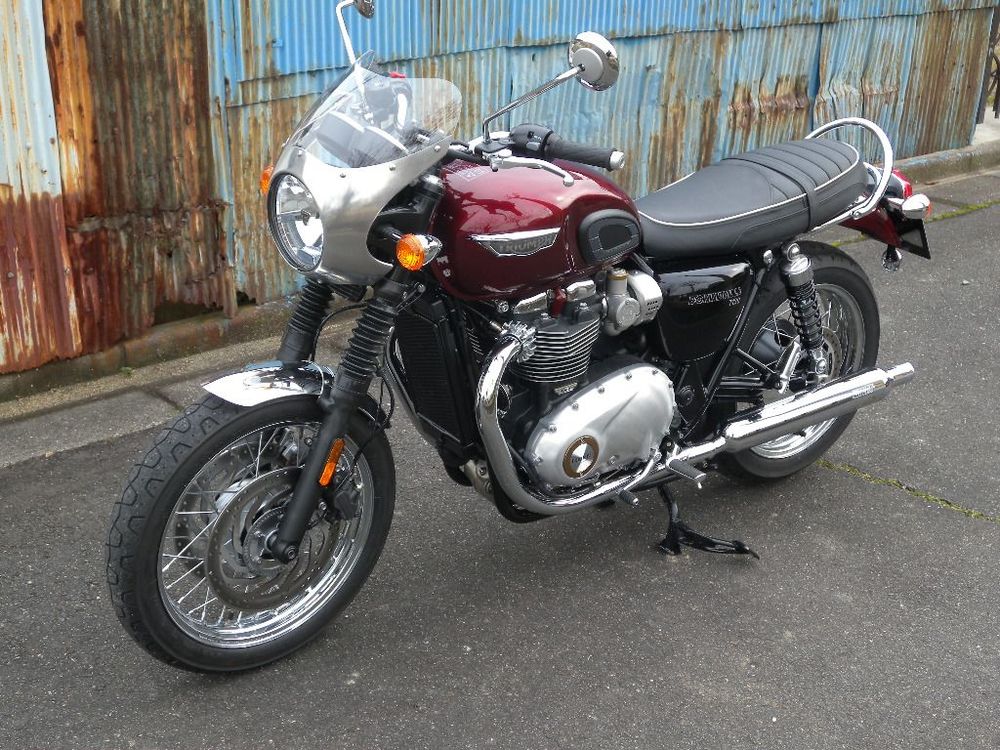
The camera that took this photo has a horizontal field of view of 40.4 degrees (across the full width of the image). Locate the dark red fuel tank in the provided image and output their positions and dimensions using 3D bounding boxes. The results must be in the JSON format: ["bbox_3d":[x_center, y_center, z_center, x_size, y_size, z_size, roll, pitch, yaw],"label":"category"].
[{"bbox_3d":[0.040,-0.332,2.791,0.560,0.247,0.290,-15,28,-32],"label":"dark red fuel tank"}]

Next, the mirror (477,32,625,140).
[{"bbox_3d":[0.097,-0.507,2.410,0.250,0.230,0.150,22,32,38],"label":"mirror"}]

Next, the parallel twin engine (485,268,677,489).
[{"bbox_3d":[0.098,-0.014,2.975,0.440,0.475,0.425,-15,28,-32],"label":"parallel twin engine"}]

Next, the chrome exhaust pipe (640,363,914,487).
[{"bbox_3d":[0.680,0.103,3.227,0.882,0.120,0.095,-15,29,-31],"label":"chrome exhaust pipe"}]

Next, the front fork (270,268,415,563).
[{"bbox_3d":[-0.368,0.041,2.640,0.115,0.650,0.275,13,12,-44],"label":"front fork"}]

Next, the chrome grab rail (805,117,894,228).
[{"bbox_3d":[0.778,-0.507,3.290,0.245,0.215,0.296,-15,29,-31],"label":"chrome grab rail"}]

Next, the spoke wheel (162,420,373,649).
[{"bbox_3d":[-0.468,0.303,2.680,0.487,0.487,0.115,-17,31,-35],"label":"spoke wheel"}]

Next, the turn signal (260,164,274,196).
[{"bbox_3d":[-0.442,-0.392,2.732,0.080,0.067,0.066,-18,31,-36],"label":"turn signal"}]

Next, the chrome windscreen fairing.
[{"bbox_3d":[-0.265,-0.380,2.555,0.295,0.403,0.294,-18,31,-36],"label":"chrome windscreen fairing"}]

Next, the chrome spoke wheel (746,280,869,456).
[{"bbox_3d":[0.725,-0.024,3.456,0.462,0.462,0.130,-15,28,-32],"label":"chrome spoke wheel"}]

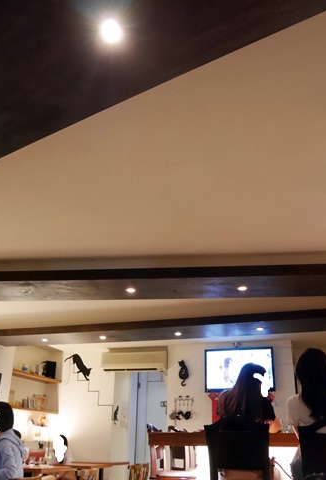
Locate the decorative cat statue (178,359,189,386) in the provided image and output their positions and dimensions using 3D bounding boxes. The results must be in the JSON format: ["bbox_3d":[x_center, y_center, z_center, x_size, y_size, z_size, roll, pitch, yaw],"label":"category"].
[{"bbox_3d":[0.300,1.961,6.542,0.180,0.385,0.040,-7,-24,18],"label":"decorative cat statue"}]

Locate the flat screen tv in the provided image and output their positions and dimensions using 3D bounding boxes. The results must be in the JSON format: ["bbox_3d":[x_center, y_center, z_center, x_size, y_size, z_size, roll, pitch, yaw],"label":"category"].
[{"bbox_3d":[1.063,1.816,6.204,0.970,0.585,0.080,-7,-24,18],"label":"flat screen tv"}]

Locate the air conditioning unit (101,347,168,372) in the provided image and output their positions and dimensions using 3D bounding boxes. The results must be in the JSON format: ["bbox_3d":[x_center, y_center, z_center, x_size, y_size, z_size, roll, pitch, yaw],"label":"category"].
[{"bbox_3d":[-0.424,1.838,6.791,1.020,0.335,0.210,-7,-24,18],"label":"air conditioning unit"}]

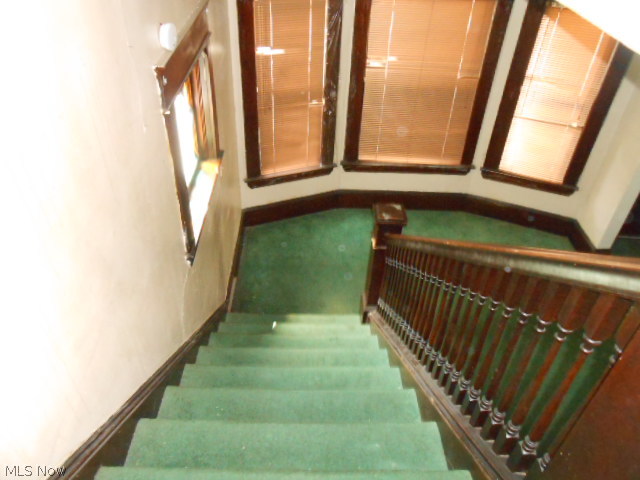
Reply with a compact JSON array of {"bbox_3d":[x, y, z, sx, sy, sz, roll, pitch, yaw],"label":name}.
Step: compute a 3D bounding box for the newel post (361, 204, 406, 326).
[{"bbox_3d":[0.428,0.255,3.357,0.211,1.088,0.211,1,35,-2],"label":"newel post"}]

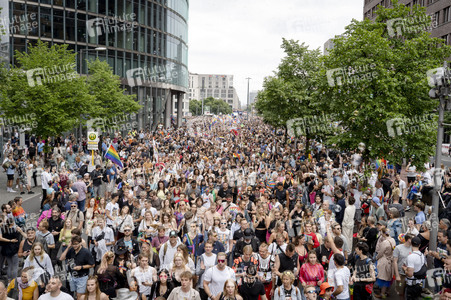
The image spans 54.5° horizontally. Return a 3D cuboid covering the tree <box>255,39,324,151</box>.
[{"bbox_3d":[4.645,-2.471,27.500,4.800,8.500,4.800,1,5,0],"label":"tree"}]

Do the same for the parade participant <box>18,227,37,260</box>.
[{"bbox_3d":[-3.859,2.383,8.641,0.520,1.730,0.380,-3,6,-38],"label":"parade participant"}]

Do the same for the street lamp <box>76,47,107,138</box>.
[{"bbox_3d":[-9.403,-3.084,31.412,1.900,8.260,0.350,1,5,-2],"label":"street lamp"}]

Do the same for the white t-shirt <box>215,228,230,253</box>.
[{"bbox_3d":[-0.055,2.004,9.594,0.410,0.600,0.250,1,5,0],"label":"white t-shirt"}]

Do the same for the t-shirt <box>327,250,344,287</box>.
[{"bbox_3d":[2.154,2.299,8.500,0.430,0.680,0.290,3,6,15],"label":"t-shirt"}]

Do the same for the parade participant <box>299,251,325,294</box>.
[{"bbox_3d":[1.498,2.591,7.696,0.470,1.680,0.360,2,5,7],"label":"parade participant"}]

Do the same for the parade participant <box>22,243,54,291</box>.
[{"bbox_3d":[-3.472,2.536,8.129,0.550,1.680,0.380,-1,6,-20],"label":"parade participant"}]

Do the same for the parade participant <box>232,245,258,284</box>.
[{"bbox_3d":[0.353,2.537,7.776,0.500,1.730,0.380,1,5,1],"label":"parade participant"}]

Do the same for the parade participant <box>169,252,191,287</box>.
[{"bbox_3d":[-0.851,2.683,7.931,0.480,1.670,0.330,1,5,-6],"label":"parade participant"}]

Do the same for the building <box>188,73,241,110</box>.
[{"bbox_3d":[-12.486,-50.773,406.623,46.000,35.000,40.000,2,5,2],"label":"building"}]

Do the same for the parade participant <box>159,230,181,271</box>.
[{"bbox_3d":[-1.071,2.523,8.905,0.550,1.800,0.360,1,5,-7],"label":"parade participant"}]

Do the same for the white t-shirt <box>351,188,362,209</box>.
[{"bbox_3d":[4.464,1.663,14.872,0.440,0.680,0.270,-1,6,-24],"label":"white t-shirt"}]

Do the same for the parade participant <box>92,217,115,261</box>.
[{"bbox_3d":[-2.680,2.313,9.600,0.500,1.750,0.380,1,5,-1],"label":"parade participant"}]

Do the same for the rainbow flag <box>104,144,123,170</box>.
[{"bbox_3d":[-4.899,0.300,19.600,0.940,0.640,0.180,30,0,-12],"label":"rainbow flag"}]

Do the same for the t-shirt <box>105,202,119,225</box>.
[{"bbox_3d":[-3.173,1.802,12.300,0.440,0.650,0.270,-3,7,-35],"label":"t-shirt"}]

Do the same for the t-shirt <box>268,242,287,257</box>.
[{"bbox_3d":[1.105,2.287,9.170,0.480,0.640,0.280,2,5,7],"label":"t-shirt"}]

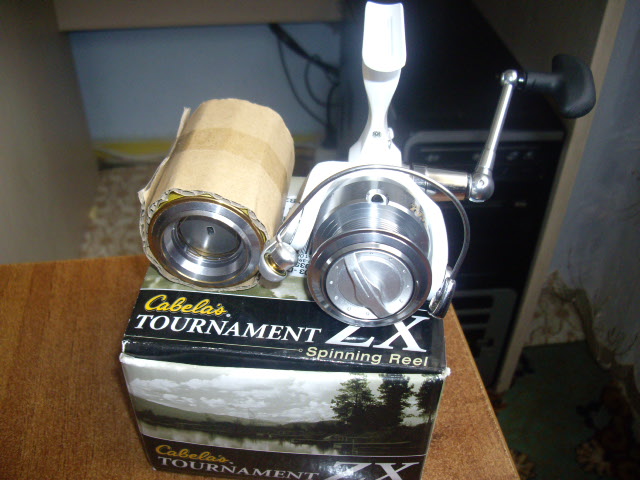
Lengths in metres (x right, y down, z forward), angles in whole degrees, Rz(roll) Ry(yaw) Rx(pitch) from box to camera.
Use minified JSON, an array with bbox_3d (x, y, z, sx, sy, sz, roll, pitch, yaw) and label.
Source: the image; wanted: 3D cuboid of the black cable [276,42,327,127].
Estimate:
[{"bbox_3d":[-0.035,-0.301,1.345,0.097,0.175,0.060,-3,39,-5],"label":"black cable"}]

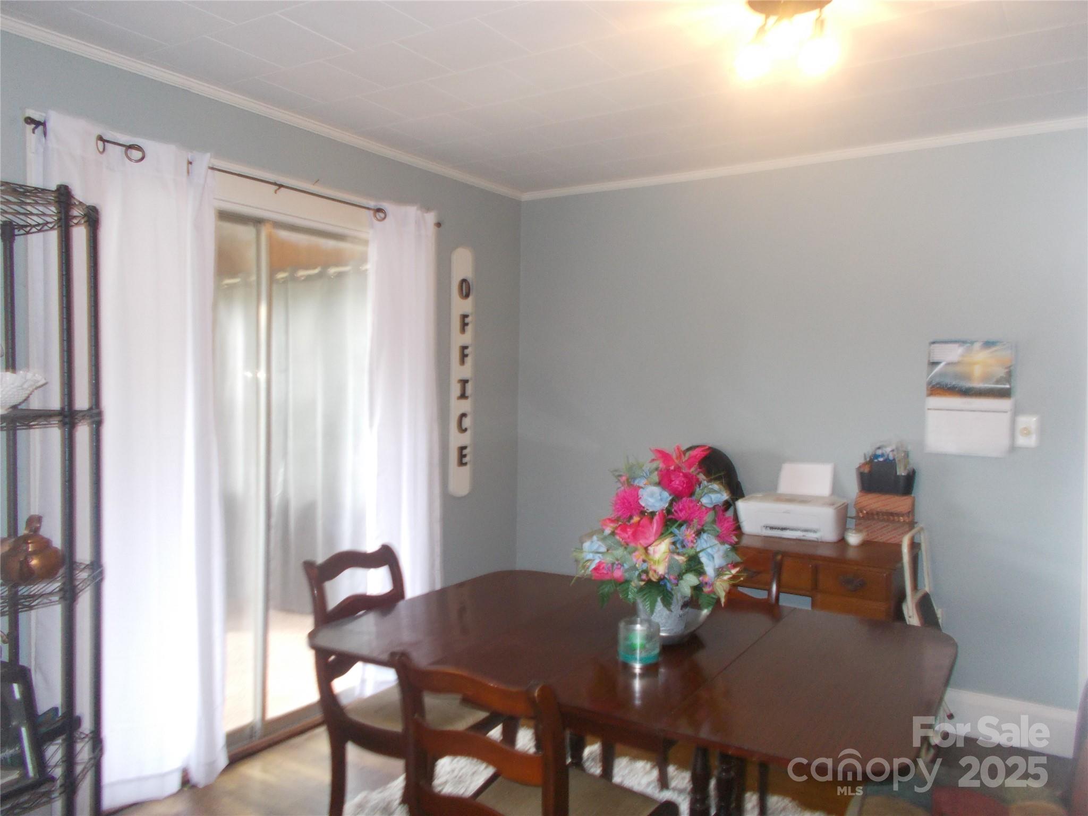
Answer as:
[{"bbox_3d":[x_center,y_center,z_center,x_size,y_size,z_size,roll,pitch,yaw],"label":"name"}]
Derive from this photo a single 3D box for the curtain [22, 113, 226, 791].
[{"bbox_3d":[-1.241,0.215,2.541,0.110,2.100,0.570,2,3,31],"label":"curtain"}]

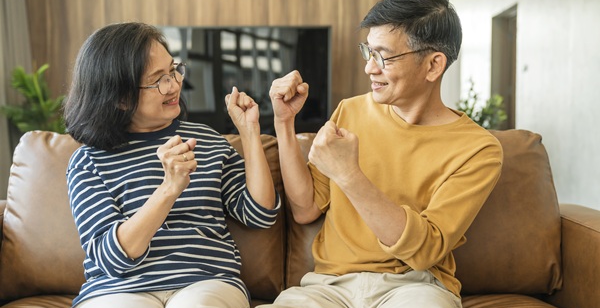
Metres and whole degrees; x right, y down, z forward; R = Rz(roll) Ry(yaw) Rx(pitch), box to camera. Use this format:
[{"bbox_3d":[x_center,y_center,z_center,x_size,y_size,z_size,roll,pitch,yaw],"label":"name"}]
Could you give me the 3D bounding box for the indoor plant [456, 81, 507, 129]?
[{"bbox_3d":[1.232,-0.232,4.600,0.360,0.530,0.360,0,3,0],"label":"indoor plant"}]

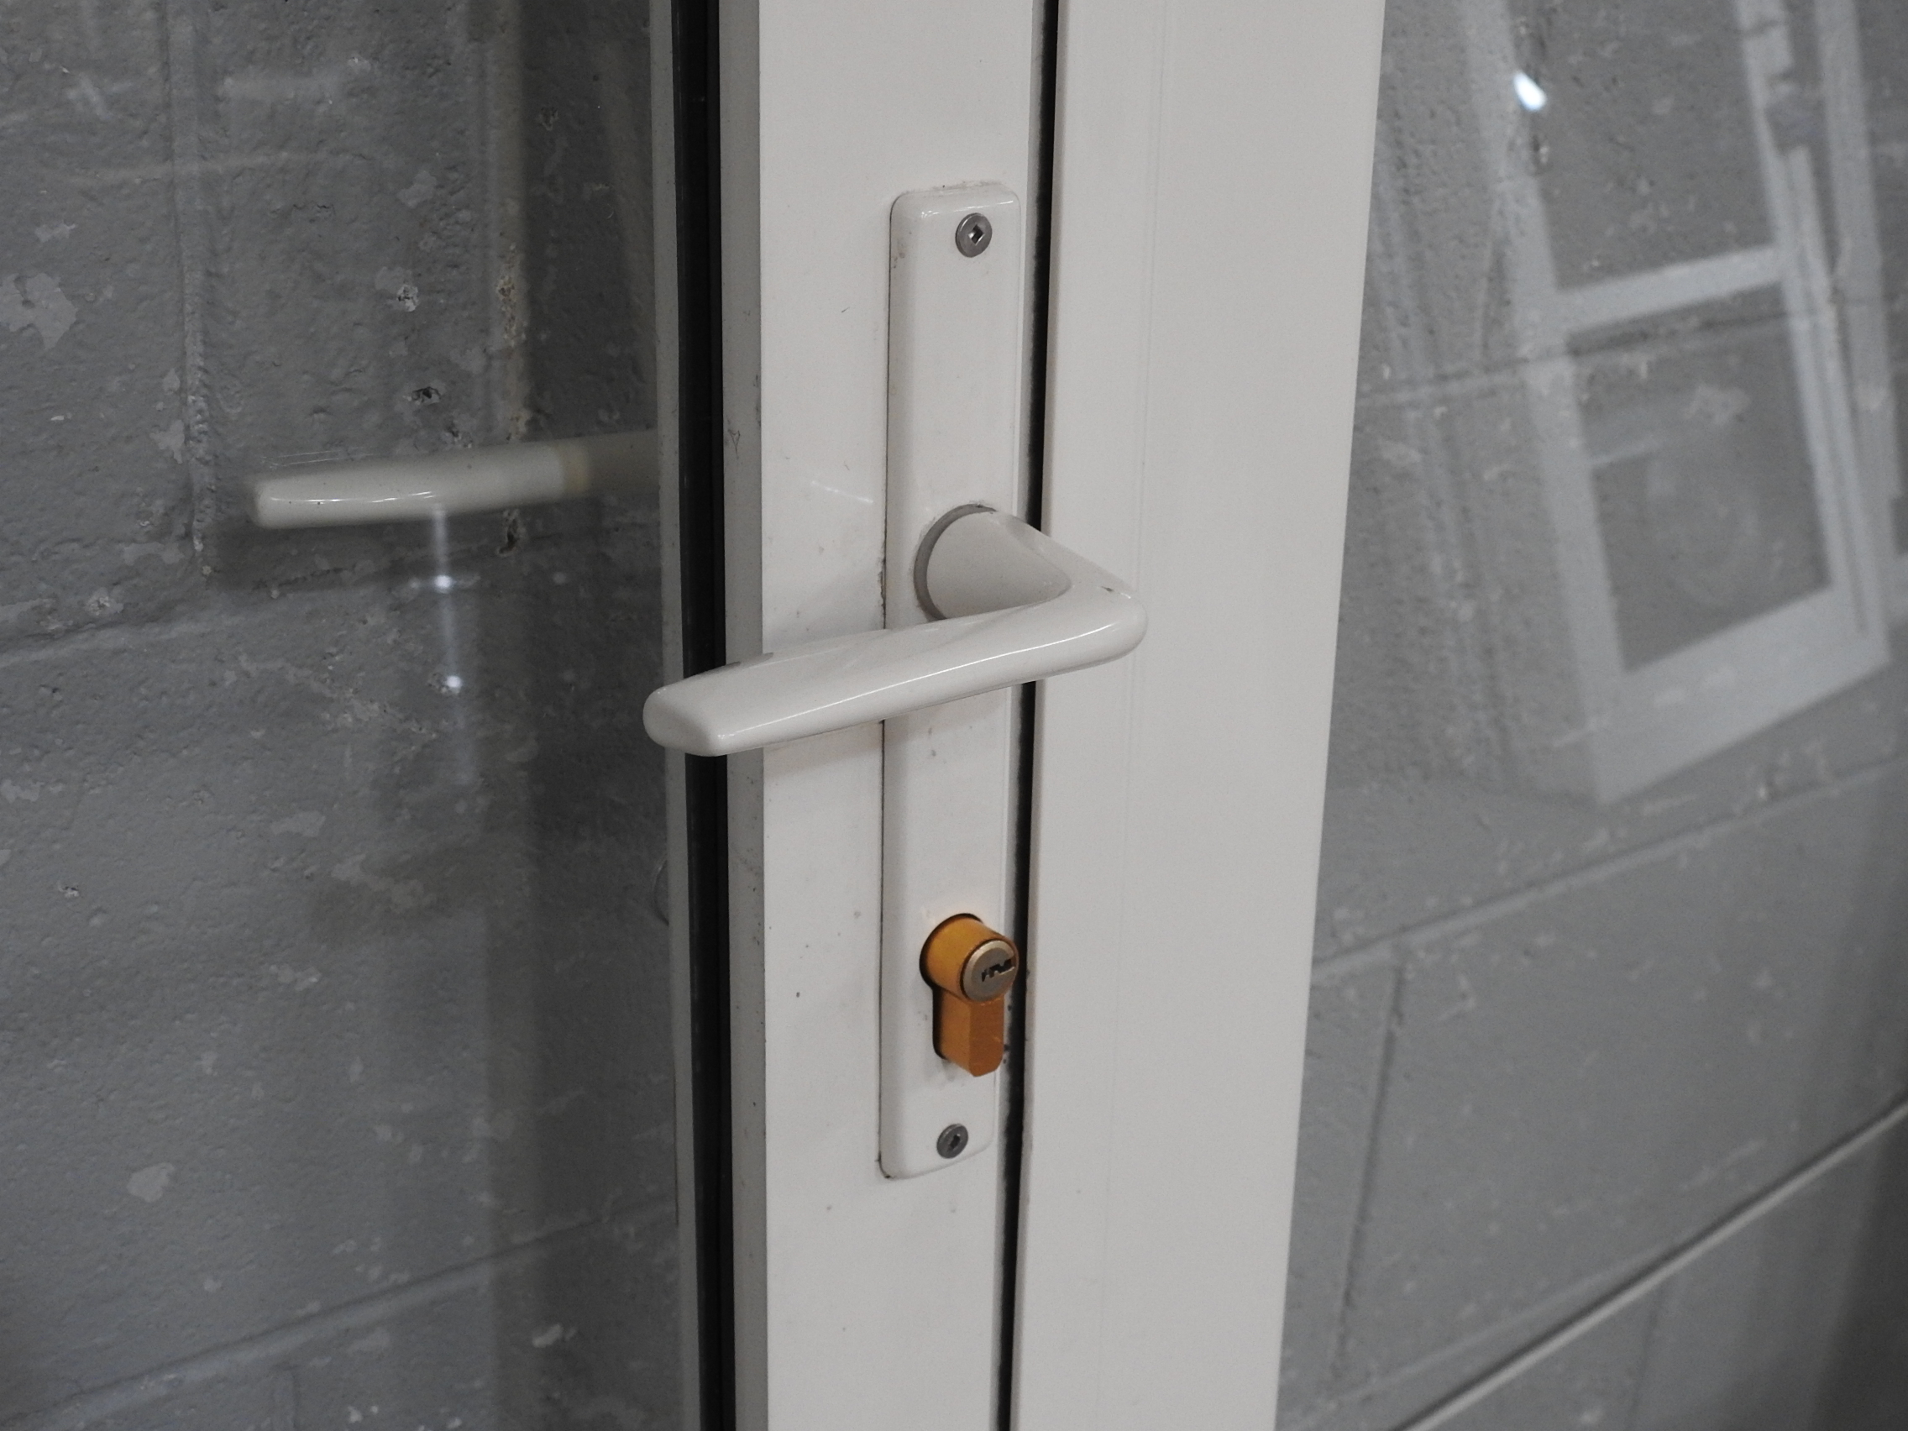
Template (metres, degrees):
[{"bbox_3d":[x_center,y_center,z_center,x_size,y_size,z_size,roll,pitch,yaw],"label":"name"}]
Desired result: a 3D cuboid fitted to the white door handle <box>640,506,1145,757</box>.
[{"bbox_3d":[-0.016,-0.016,0.512,0.111,0.026,0.052,-14,26,-34],"label":"white door handle"}]

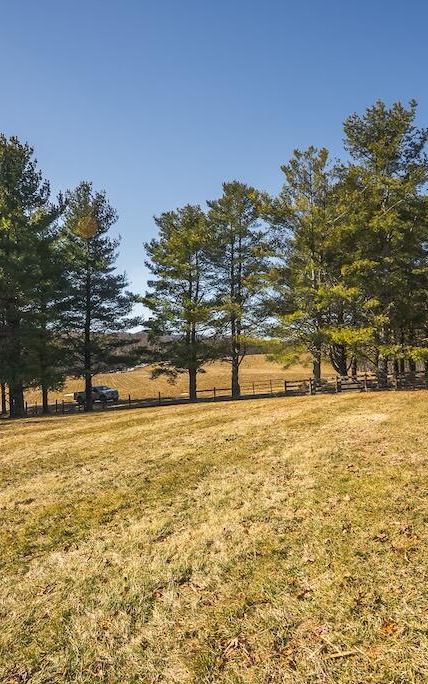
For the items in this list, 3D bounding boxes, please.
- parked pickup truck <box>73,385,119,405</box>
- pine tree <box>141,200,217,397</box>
[{"bbox_3d":[-14.809,6.714,50.000,5.800,1.930,2.000,-4,-1,28],"label":"parked pickup truck"},{"bbox_3d":[-3.426,-4.270,42.000,7.800,20.660,7.600,0,1,0],"label":"pine tree"}]

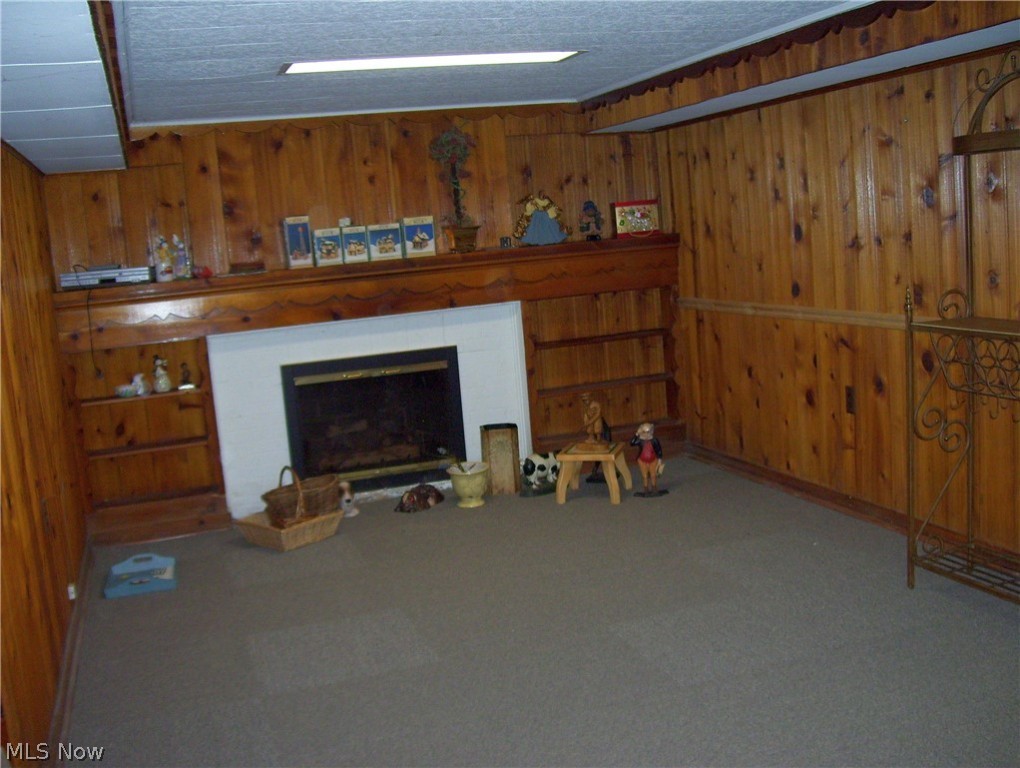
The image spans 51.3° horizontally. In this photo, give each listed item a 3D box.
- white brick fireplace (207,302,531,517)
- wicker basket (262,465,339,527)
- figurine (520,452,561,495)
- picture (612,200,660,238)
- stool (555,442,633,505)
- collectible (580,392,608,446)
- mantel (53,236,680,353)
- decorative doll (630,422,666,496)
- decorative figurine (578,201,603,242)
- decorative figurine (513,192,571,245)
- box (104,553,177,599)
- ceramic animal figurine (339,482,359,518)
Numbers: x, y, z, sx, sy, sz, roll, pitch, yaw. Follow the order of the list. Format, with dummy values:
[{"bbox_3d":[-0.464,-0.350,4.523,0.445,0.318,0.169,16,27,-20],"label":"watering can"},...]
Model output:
[{"bbox_3d":[-0.769,0.126,6.174,1.799,1.032,0.270,-7,9,-18],"label":"white brick fireplace"},{"bbox_3d":[-1.049,0.543,5.288,0.400,0.255,0.220,-12,11,-39],"label":"wicker basket"},{"bbox_3d":[0.178,0.497,5.964,0.240,0.212,0.130,-6,9,-10],"label":"figurine"},{"bbox_3d":[0.766,-1.000,6.503,0.285,0.212,0.090,-7,9,-18],"label":"picture"},{"bbox_3d":[0.431,0.459,5.479,0.325,0.250,0.280,-2,9,20],"label":"stool"},{"bbox_3d":[0.447,0.197,5.773,0.135,0.290,0.135,2,11,36],"label":"collectible"},{"bbox_3d":[-0.667,-0.535,5.976,3.457,0.315,0.375,-7,9,-18],"label":"mantel"},{"bbox_3d":[0.746,0.401,5.742,0.185,0.378,0.125,-6,9,-10],"label":"decorative doll"},{"bbox_3d":[0.450,-0.909,5.970,0.105,0.205,0.090,-6,8,-7],"label":"decorative figurine"},{"bbox_3d":[0.167,-0.910,5.890,0.285,0.260,0.110,-6,8,-9],"label":"decorative figurine"},{"bbox_3d":[-1.630,0.840,4.706,0.290,0.080,0.345,-7,9,-13],"label":"box"},{"bbox_3d":[-0.841,0.593,5.567,0.110,0.180,0.130,-8,9,-18],"label":"ceramic animal figurine"}]

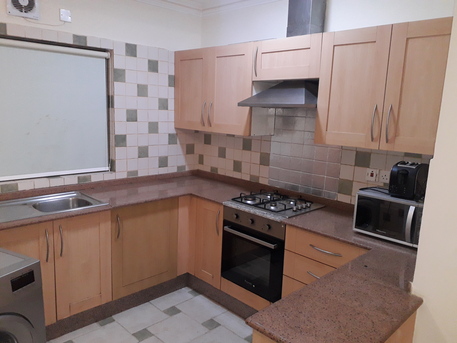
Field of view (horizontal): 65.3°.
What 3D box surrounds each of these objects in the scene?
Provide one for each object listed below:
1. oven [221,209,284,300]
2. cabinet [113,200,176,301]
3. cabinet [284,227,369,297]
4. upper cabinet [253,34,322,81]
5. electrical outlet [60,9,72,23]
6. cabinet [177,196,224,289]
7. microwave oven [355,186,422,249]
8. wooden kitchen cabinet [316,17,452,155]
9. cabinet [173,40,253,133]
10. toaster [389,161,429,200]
[{"bbox_3d":[0.354,0.573,2.814,0.575,0.596,0.598,-8,14,-44],"label":"oven"},{"bbox_3d":[-0.841,0.552,3.035,0.610,0.720,0.578,-8,14,-44],"label":"cabinet"},{"bbox_3d":[0.783,0.716,2.421,0.585,0.722,0.590,-8,14,-44],"label":"cabinet"},{"bbox_3d":[0.516,-0.826,2.683,0.335,0.300,0.602,-8,14,-44],"label":"upper cabinet"},{"bbox_3d":[-1.232,-1.182,2.706,0.086,0.086,0.018,-8,14,-44],"label":"electrical outlet"},{"bbox_3d":[-0.007,0.554,3.197,0.585,0.722,0.441,-8,14,-44],"label":"cabinet"},{"bbox_3d":[1.038,0.262,2.111,0.340,0.250,0.443,-7,14,-43],"label":"microwave oven"},{"bbox_3d":[1.036,-0.501,2.202,0.335,0.728,0.893,-8,14,-44],"label":"wooden kitchen cabinet"},{"bbox_3d":[-0.060,-0.735,3.279,0.335,0.737,1.008,-8,14,-44],"label":"cabinet"},{"bbox_3d":[1.096,0.047,2.065,0.265,0.195,0.165,-6,13,-38],"label":"toaster"}]

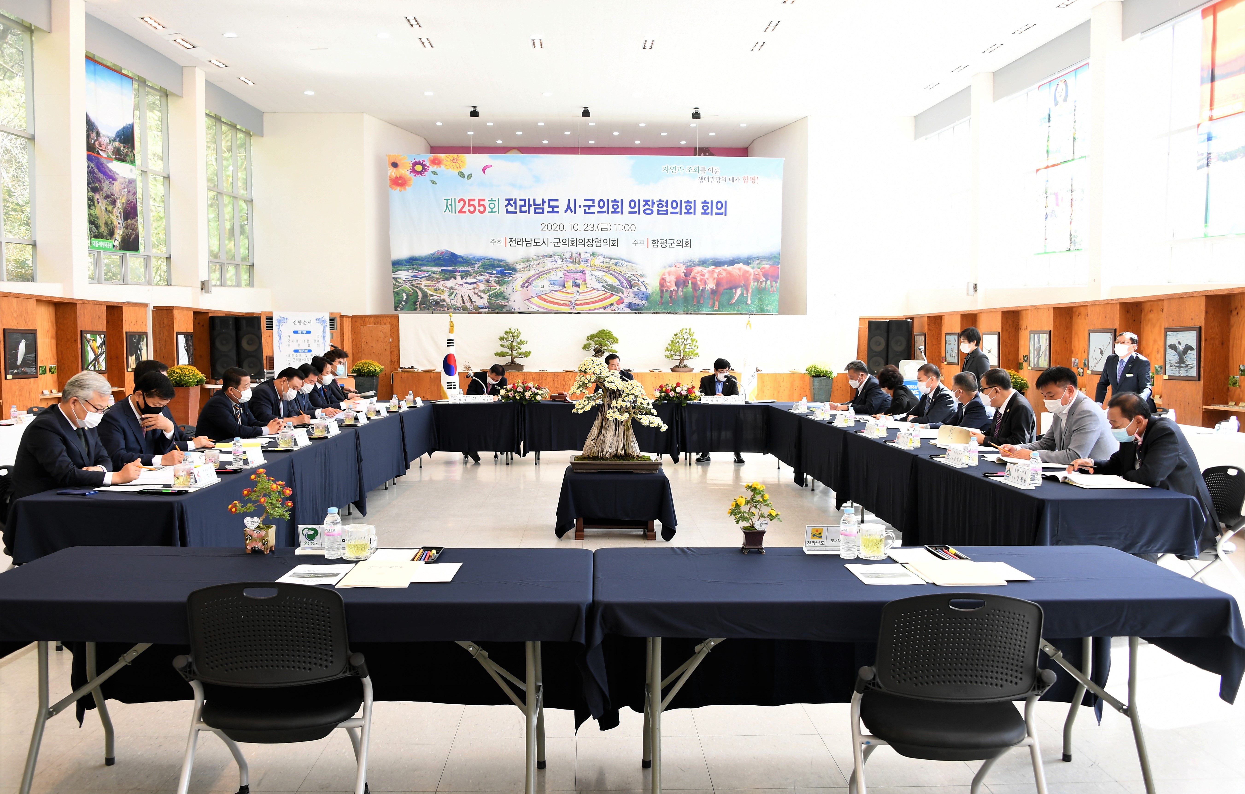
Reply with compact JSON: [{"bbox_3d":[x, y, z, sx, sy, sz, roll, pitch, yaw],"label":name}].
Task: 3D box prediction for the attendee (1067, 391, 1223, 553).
[{"bbox_3d":[2.680,0.606,5.100,0.800,1.220,0.550,0,3,1],"label":"attendee"}]

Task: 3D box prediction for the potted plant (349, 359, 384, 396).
[{"bbox_3d":[-4.394,-0.044,16.673,0.568,1.201,0.568,0,3,-2],"label":"potted plant"}]

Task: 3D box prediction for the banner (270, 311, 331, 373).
[{"bbox_3d":[-4.411,-0.223,13.356,0.766,1.882,0.200,0,3,-7],"label":"banner"}]

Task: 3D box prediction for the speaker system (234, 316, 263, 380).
[{"bbox_3d":[-6.510,-0.858,16.900,0.490,1.110,0.460,-1,4,-18],"label":"speaker system"}]

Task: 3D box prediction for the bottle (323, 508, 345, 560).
[{"bbox_3d":[-1.006,0.474,3.369,0.061,0.170,0.061,0,3,-2],"label":"bottle"}]

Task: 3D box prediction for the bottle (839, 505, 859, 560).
[{"bbox_3d":[0.779,0.469,3.330,0.061,0.170,0.061,0,3,-2],"label":"bottle"}]

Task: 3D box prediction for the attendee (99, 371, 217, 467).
[{"bbox_3d":[-2.821,0.483,5.661,0.720,1.285,0.540,1,3,6],"label":"attendee"}]

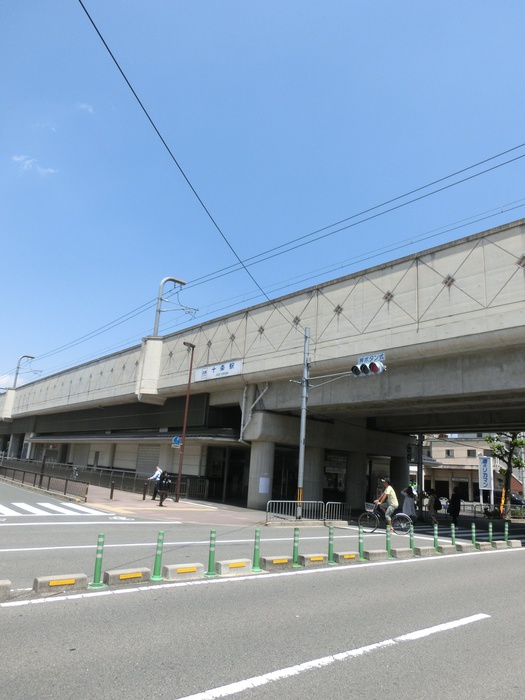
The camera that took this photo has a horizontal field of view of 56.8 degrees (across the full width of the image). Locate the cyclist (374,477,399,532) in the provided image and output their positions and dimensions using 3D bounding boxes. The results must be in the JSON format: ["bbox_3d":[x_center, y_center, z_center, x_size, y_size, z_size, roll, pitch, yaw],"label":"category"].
[{"bbox_3d":[4.078,5.075,15.920,0.800,1.660,0.500,4,-15,0],"label":"cyclist"}]

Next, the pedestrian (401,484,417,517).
[{"bbox_3d":[6.354,6.757,21.047,0.550,1.600,0.500,-9,-20,40],"label":"pedestrian"}]

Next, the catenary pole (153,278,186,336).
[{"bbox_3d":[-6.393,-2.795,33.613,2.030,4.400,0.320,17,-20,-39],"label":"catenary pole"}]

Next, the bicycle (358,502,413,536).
[{"bbox_3d":[4.074,5.515,16.006,1.800,1.030,0.560,4,-15,0],"label":"bicycle"}]

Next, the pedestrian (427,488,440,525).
[{"bbox_3d":[7.907,7.239,22.363,0.600,1.570,0.500,-11,-21,43],"label":"pedestrian"}]

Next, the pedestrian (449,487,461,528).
[{"bbox_3d":[8.206,6.722,20.633,0.550,1.690,0.500,-8,-19,38],"label":"pedestrian"}]

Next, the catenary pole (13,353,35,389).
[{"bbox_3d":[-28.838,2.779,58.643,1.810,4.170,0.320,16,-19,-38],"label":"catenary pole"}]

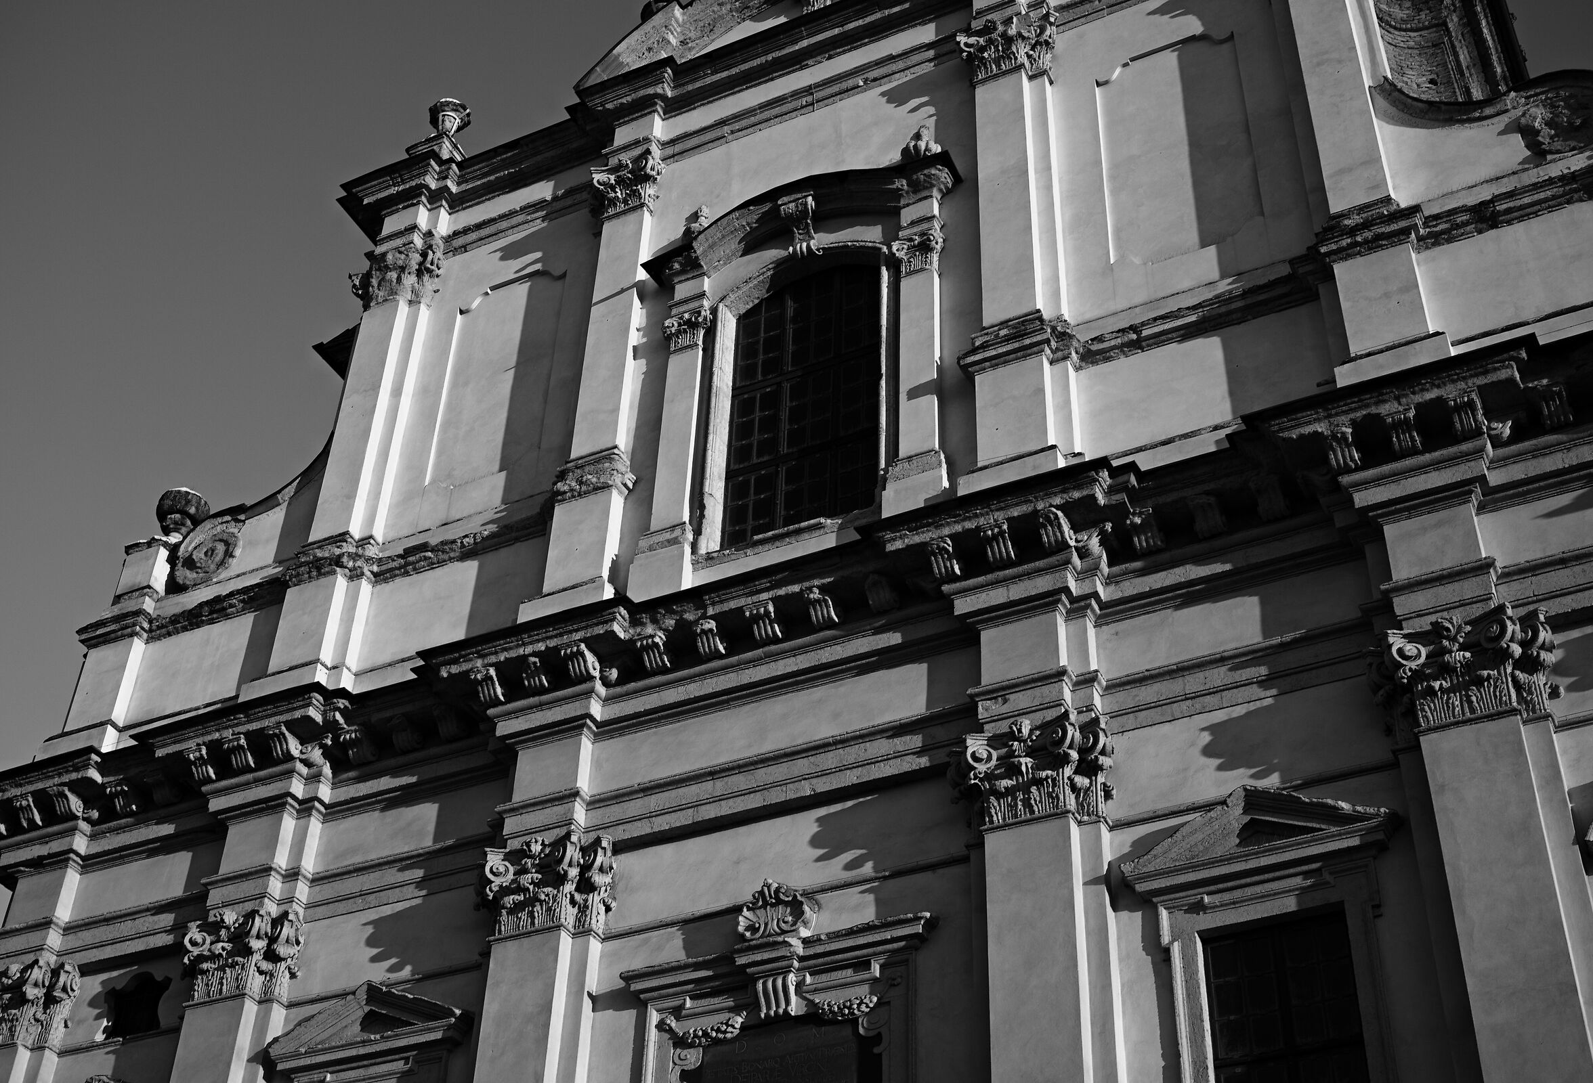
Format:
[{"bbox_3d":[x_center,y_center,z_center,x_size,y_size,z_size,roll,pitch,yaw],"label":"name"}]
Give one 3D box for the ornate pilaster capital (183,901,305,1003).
[{"bbox_3d":[-5.941,4.479,21.304,1.508,0.942,0.681,-16,-43,21],"label":"ornate pilaster capital"}]

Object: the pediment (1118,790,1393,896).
[{"bbox_3d":[3.799,2.457,16.938,2.291,0.754,0.464,-16,-43,21],"label":"pediment"}]

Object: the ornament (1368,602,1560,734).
[{"bbox_3d":[5.496,1.190,16.660,1.508,0.942,0.681,-16,-43,21],"label":"ornament"}]

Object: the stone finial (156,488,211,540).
[{"bbox_3d":[-9.063,-0.240,29.787,0.790,0.840,0.790,1,-39,1],"label":"stone finial"}]

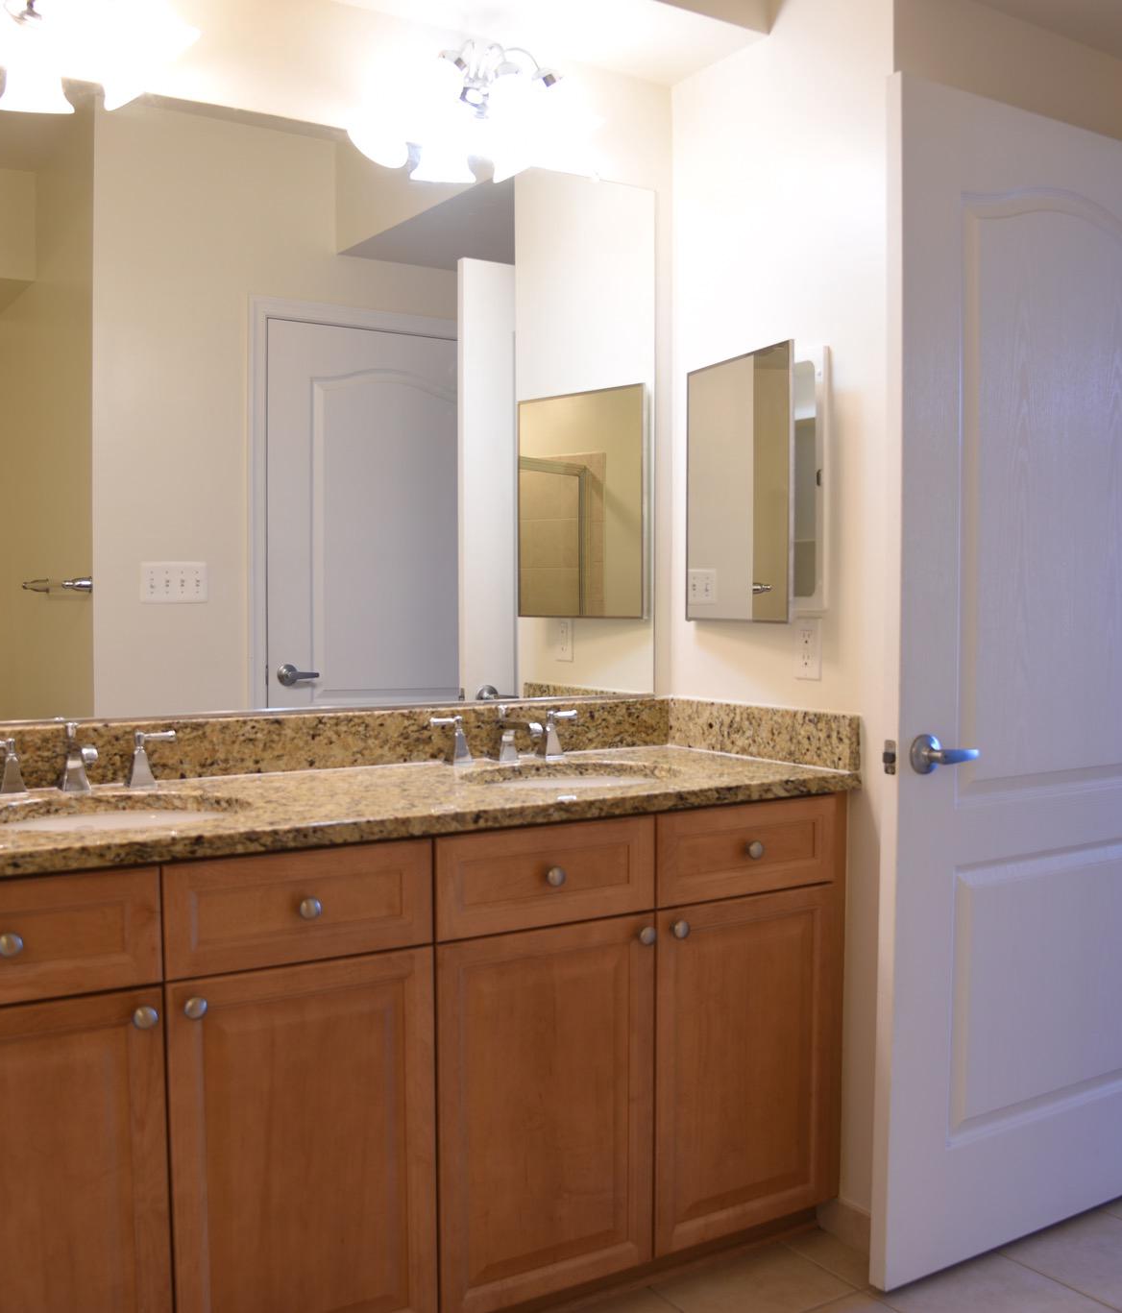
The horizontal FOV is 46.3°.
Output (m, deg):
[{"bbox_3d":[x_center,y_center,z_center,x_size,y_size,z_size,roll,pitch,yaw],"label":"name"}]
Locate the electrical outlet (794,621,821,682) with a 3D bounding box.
[{"bbox_3d":[0.459,-0.013,2.440,0.009,0.115,0.071,-1,3,-30],"label":"electrical outlet"}]

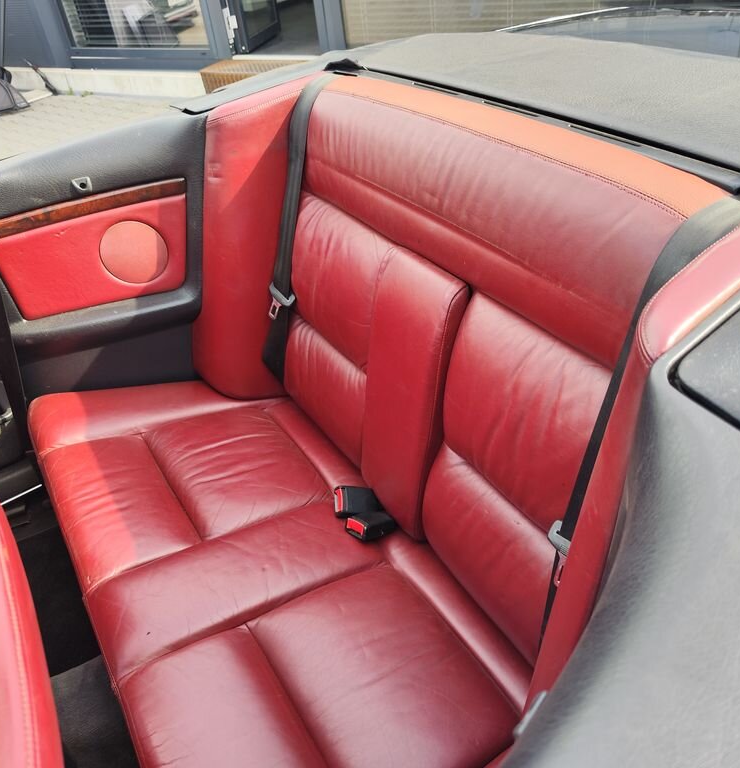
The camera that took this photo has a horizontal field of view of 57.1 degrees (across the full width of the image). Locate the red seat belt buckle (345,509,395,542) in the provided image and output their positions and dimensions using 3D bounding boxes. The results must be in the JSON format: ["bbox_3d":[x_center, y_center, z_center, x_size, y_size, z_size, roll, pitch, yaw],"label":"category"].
[{"bbox_3d":[0.002,0.237,1.150,0.070,0.025,0.045,-7,14,-42],"label":"red seat belt buckle"}]

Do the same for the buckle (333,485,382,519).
[{"bbox_3d":[-0.023,0.205,1.188,0.073,0.026,0.044,-1,56,-29],"label":"buckle"}]

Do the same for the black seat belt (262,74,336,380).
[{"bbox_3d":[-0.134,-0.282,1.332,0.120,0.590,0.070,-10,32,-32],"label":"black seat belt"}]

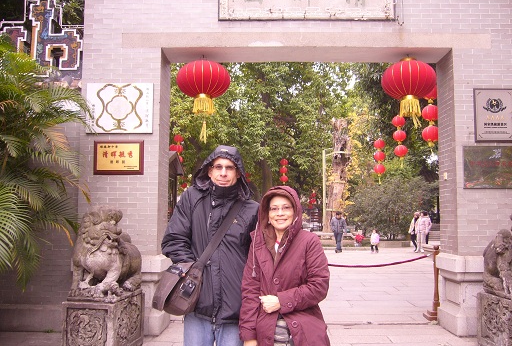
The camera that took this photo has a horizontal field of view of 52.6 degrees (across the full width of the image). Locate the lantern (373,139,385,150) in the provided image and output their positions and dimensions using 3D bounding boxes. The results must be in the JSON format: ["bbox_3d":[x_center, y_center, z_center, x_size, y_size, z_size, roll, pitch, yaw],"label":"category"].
[{"bbox_3d":[3.736,-0.850,15.600,0.340,0.320,0.340,0,-5,0],"label":"lantern"}]

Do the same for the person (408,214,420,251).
[{"bbox_3d":[6.462,2.405,21.000,0.520,1.640,0.380,0,-5,0],"label":"person"}]

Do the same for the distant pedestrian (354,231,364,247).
[{"bbox_3d":[4.298,2.745,21.500,0.420,0.720,0.280,0,-5,6],"label":"distant pedestrian"}]

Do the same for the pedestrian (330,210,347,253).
[{"bbox_3d":[3.323,2.391,20.800,0.620,1.670,0.420,0,-5,3],"label":"pedestrian"}]

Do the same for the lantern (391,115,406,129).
[{"bbox_3d":[3.651,-1.298,13.200,0.340,0.320,0.340,0,-5,0],"label":"lantern"}]

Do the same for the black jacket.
[{"bbox_3d":[-0.263,0.359,3.020,0.580,1.040,0.360,-1,-5,9],"label":"black jacket"}]

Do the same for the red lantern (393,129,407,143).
[{"bbox_3d":[3.674,-0.936,13.200,0.340,0.320,0.340,0,-5,0],"label":"red lantern"}]

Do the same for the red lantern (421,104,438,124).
[{"bbox_3d":[3.220,-1.092,9.500,0.340,0.340,0.340,0,-5,0],"label":"red lantern"}]

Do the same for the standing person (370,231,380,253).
[{"bbox_3d":[4.778,2.763,20.700,0.400,0.930,0.290,-1,-5,14],"label":"standing person"}]

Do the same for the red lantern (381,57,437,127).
[{"bbox_3d":[1.983,-1.034,6.700,0.710,0.920,0.710,0,-5,0],"label":"red lantern"}]

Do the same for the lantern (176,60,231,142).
[{"bbox_3d":[-0.676,-0.931,6.720,0.700,1.060,0.700,0,-5,0],"label":"lantern"}]

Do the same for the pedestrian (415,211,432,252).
[{"bbox_3d":[6.710,2.382,20.800,0.600,1.670,0.380,-2,-5,27],"label":"pedestrian"}]

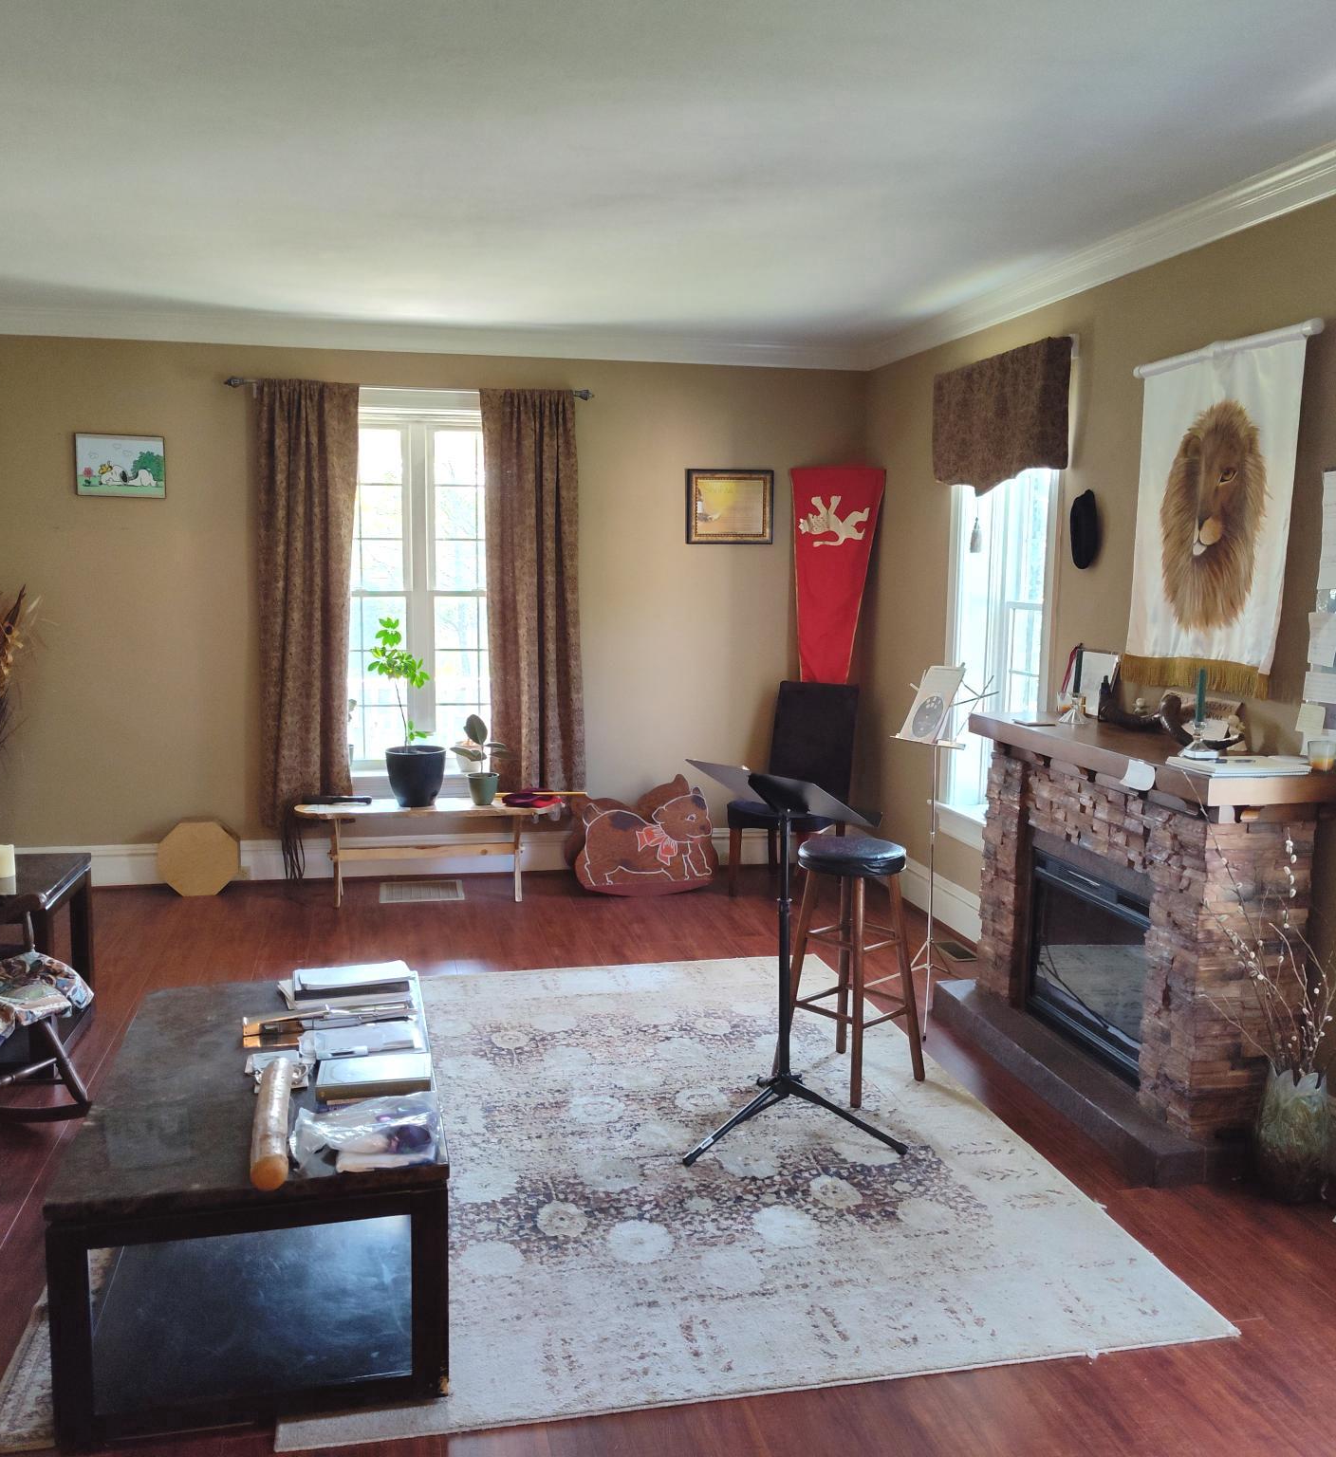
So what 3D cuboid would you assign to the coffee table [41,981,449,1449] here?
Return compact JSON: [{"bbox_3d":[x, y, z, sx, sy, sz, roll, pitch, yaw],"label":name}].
[{"bbox_3d":[-0.903,1.010,2.999,0.715,0.472,1.170,-1,8,-12],"label":"coffee table"}]

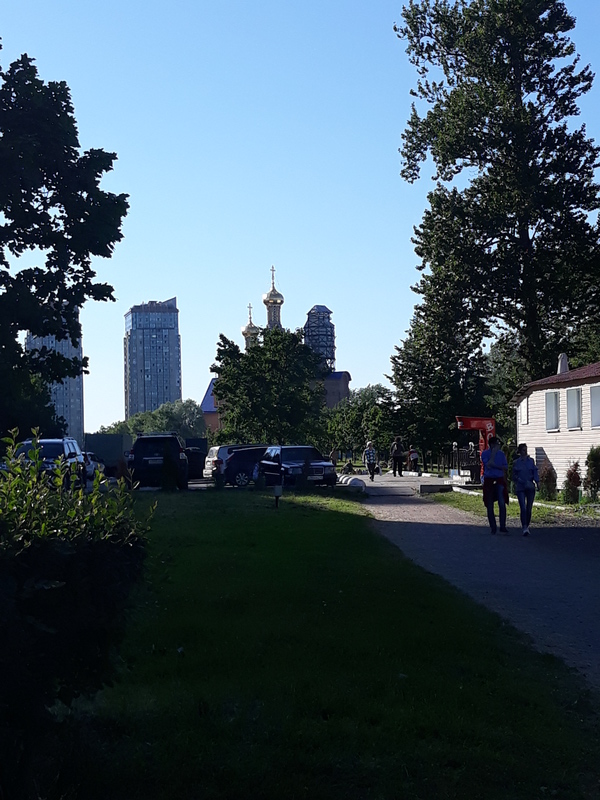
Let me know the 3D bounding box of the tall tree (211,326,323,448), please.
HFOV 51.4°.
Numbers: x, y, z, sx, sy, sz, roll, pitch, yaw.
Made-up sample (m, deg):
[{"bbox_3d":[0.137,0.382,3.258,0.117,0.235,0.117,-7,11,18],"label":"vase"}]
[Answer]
[{"bbox_3d":[-1.900,0.050,36.500,6.900,8.600,6.600,-1,-4,0],"label":"tall tree"}]

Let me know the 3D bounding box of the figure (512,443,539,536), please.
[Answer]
[{"bbox_3d":[4.130,1.635,11.450,0.460,1.680,0.340,-2,-4,7],"label":"figure"}]

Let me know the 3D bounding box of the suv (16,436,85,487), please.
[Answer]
[{"bbox_3d":[-8.750,2.260,21.500,1.820,1.800,4.600,-1,-4,-7],"label":"suv"}]

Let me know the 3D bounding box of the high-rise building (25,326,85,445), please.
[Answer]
[{"bbox_3d":[-125.000,-9.500,322.000,29.000,73.000,25.000,0,-5,-20],"label":"high-rise building"}]

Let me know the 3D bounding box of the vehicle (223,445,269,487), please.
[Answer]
[{"bbox_3d":[-0.950,2.660,24.700,4.400,1.550,1.800,-1,-4,0],"label":"vehicle"}]

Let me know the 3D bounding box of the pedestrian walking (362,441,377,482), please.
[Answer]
[{"bbox_3d":[2.841,2.503,25.400,0.500,1.620,0.400,0,-5,-14],"label":"pedestrian walking"}]

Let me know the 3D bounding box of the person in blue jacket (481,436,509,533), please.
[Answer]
[{"bbox_3d":[3.604,1.570,11.550,0.480,1.760,0.380,-2,-5,6],"label":"person in blue jacket"}]

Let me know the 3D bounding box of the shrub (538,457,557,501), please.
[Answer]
[{"bbox_3d":[6.703,2.159,16.900,0.460,1.110,0.460,-3,-5,22],"label":"shrub"}]

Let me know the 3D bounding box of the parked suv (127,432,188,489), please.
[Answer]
[{"bbox_3d":[-5.140,2.256,23.113,1.900,1.870,4.750,-1,-5,-10],"label":"parked suv"}]

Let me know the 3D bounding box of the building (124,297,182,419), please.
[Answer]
[{"bbox_3d":[-78.180,-11.740,333.000,26.500,84.000,21.000,0,-5,-19],"label":"building"}]

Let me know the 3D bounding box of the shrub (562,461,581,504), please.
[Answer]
[{"bbox_3d":[7.013,2.123,16.100,0.460,1.120,0.460,-3,-5,22],"label":"shrub"}]

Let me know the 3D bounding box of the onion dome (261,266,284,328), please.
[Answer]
[{"bbox_3d":[-4.247,-16.346,100.000,3.300,10.100,3.300,-2,-5,0],"label":"onion dome"}]

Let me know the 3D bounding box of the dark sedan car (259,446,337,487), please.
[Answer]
[{"bbox_3d":[-0.301,2.388,22.646,1.750,1.420,4.700,-1,-4,-16],"label":"dark sedan car"}]

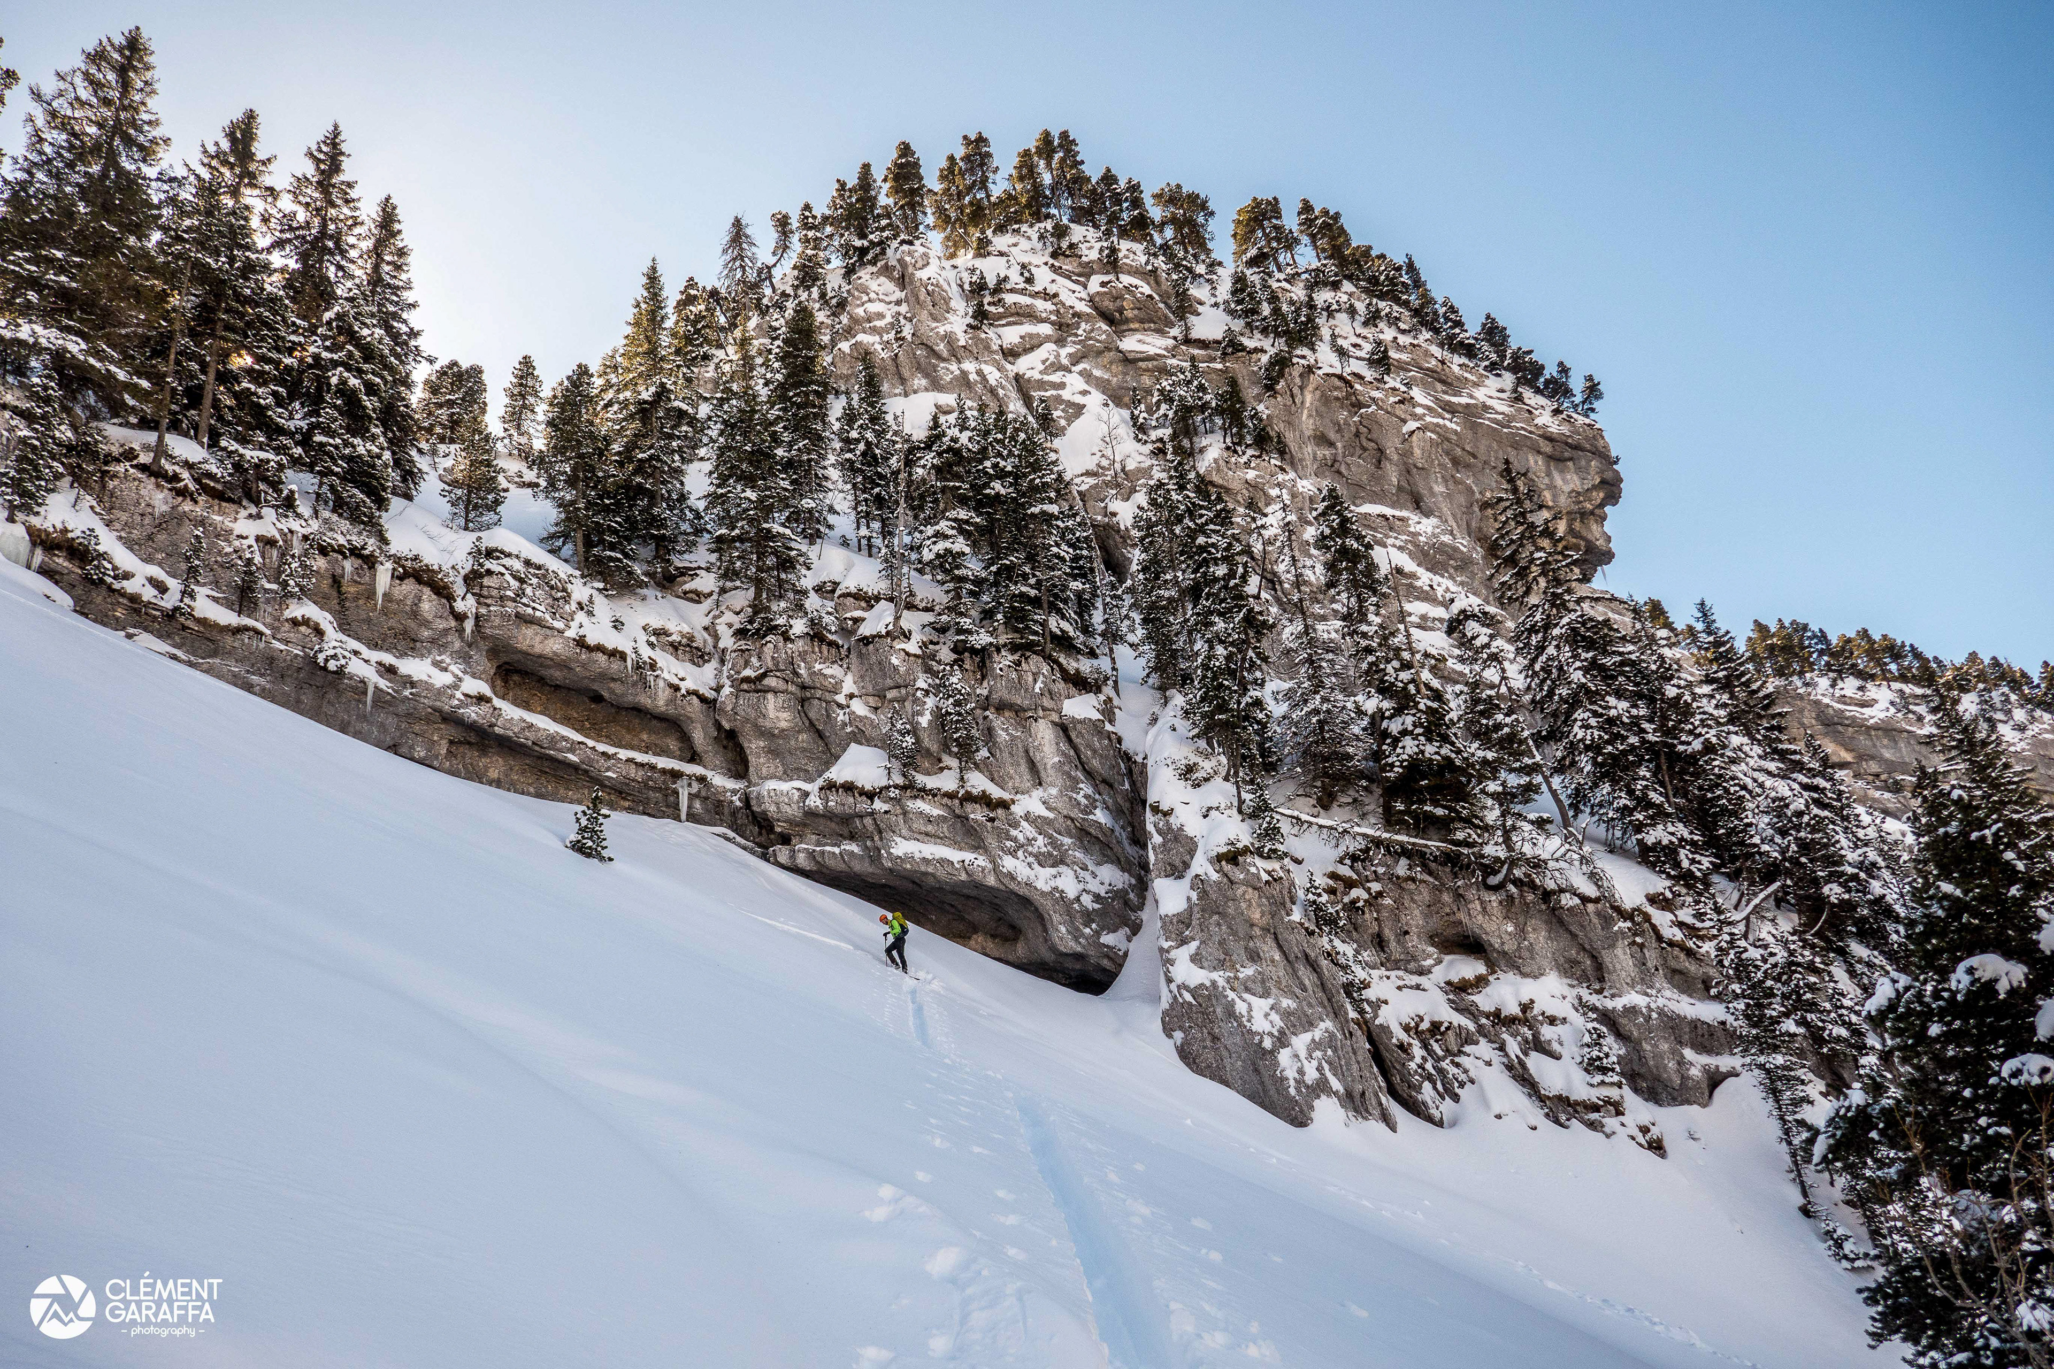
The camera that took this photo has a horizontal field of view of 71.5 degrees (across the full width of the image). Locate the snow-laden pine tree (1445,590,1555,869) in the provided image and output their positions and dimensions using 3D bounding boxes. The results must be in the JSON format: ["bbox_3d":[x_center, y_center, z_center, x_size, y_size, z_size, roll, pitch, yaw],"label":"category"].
[{"bbox_3d":[19.802,1.824,61.000,4.393,11.796,4.393,0,-12,0],"label":"snow-laden pine tree"}]

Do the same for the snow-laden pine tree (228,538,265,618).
[{"bbox_3d":[-28.922,-3.996,53.000,1.118,2.965,1.118,0,-12,0],"label":"snow-laden pine tree"}]

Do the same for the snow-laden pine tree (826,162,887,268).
[{"bbox_3d":[-13.591,-37.802,114.000,4.846,8.666,4.846,0,-12,0],"label":"snow-laden pine tree"}]

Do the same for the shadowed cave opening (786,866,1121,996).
[{"bbox_3d":[-2.969,10.020,59.000,13.600,5.000,4.500,1,-13,-6],"label":"shadowed cave opening"}]

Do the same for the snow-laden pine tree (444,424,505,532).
[{"bbox_3d":[-24.291,-9.187,63.000,2.519,4.804,2.519,0,-12,0],"label":"snow-laden pine tree"}]

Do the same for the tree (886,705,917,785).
[{"bbox_3d":[-5.104,2.490,58.000,1.300,3.326,1.300,0,-12,0],"label":"tree"}]

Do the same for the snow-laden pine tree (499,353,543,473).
[{"bbox_3d":[-28.250,-15.351,80.000,2.350,6.792,2.350,0,-12,0],"label":"snow-laden pine tree"}]

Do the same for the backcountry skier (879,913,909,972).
[{"bbox_3d":[-3.689,7.158,39.500,0.850,1.680,0.650,0,-12,0],"label":"backcountry skier"}]

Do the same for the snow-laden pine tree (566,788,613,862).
[{"bbox_3d":[-13.442,4.343,44.000,1.419,2.246,1.419,0,-12,0],"label":"snow-laden pine tree"}]

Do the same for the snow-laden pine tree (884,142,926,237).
[{"bbox_3d":[-9.960,-40.786,117.000,3.538,8.095,3.538,0,-12,0],"label":"snow-laden pine tree"}]

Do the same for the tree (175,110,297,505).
[{"bbox_3d":[-30.639,-15.088,56.000,3.734,16.125,3.734,0,-12,0],"label":"tree"}]

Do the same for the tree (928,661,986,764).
[{"bbox_3d":[-2.817,1.146,58.500,2.293,4.060,2.293,0,-12,0],"label":"tree"}]

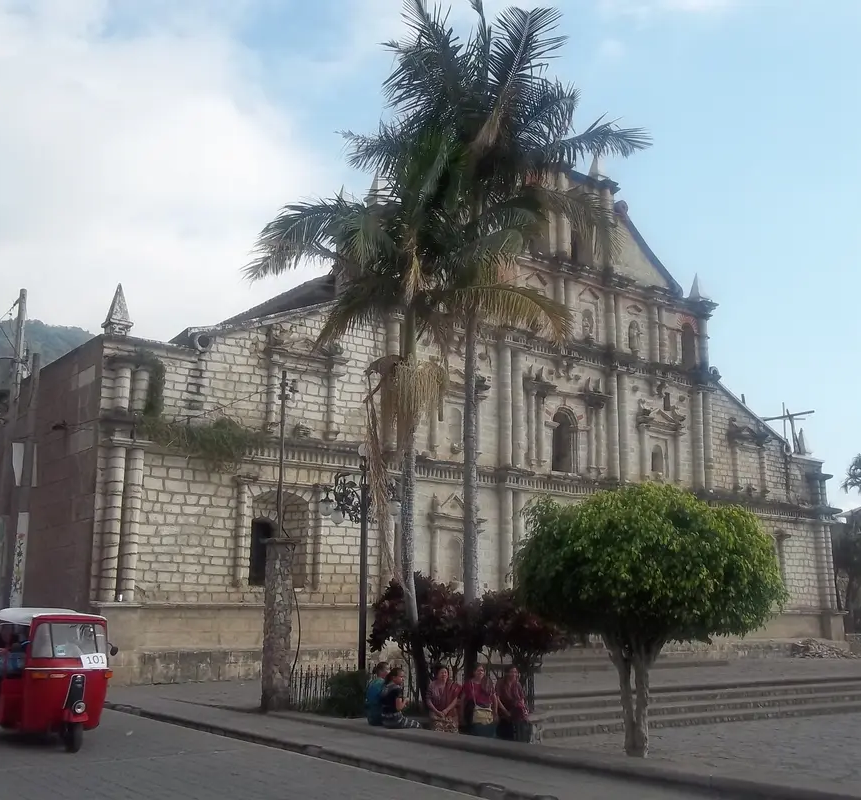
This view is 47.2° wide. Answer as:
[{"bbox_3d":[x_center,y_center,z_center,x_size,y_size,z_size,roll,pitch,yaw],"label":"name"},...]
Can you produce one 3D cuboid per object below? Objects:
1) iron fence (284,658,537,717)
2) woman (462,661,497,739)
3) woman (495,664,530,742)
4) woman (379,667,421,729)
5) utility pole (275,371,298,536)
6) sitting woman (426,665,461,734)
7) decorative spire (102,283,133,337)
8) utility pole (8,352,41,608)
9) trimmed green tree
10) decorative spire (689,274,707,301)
[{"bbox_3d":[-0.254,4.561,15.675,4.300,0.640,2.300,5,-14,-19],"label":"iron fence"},{"bbox_3d":[0.681,4.063,13.152,0.460,1.028,0.620,3,-13,-12],"label":"woman"},{"bbox_3d":[1.161,4.253,13.721,0.480,1.090,0.680,4,-13,-17],"label":"woman"},{"bbox_3d":[-0.315,3.897,12.472,0.700,0.987,0.450,5,-14,-22],"label":"woman"},{"bbox_3d":[-2.328,0.835,15.719,0.200,2.666,0.160,10,-16,-36],"label":"utility pole"},{"bbox_3d":[0.203,4.194,13.519,0.500,1.080,0.680,2,-12,-7],"label":"sitting woman"},{"bbox_3d":[-6.834,-1.975,21.540,0.560,1.237,0.560,9,-15,-33],"label":"decorative spire"},{"bbox_3d":[-8.959,2.433,21.714,0.300,7.176,0.300,10,-16,-36],"label":"utility pole"},{"bbox_3d":[2.672,2.600,11.827,3.250,3.194,3.100,0,-13,0],"label":"trimmed green tree"},{"bbox_3d":[8.937,-3.707,32.902,0.540,1.080,0.540,9,-15,-33],"label":"decorative spire"}]

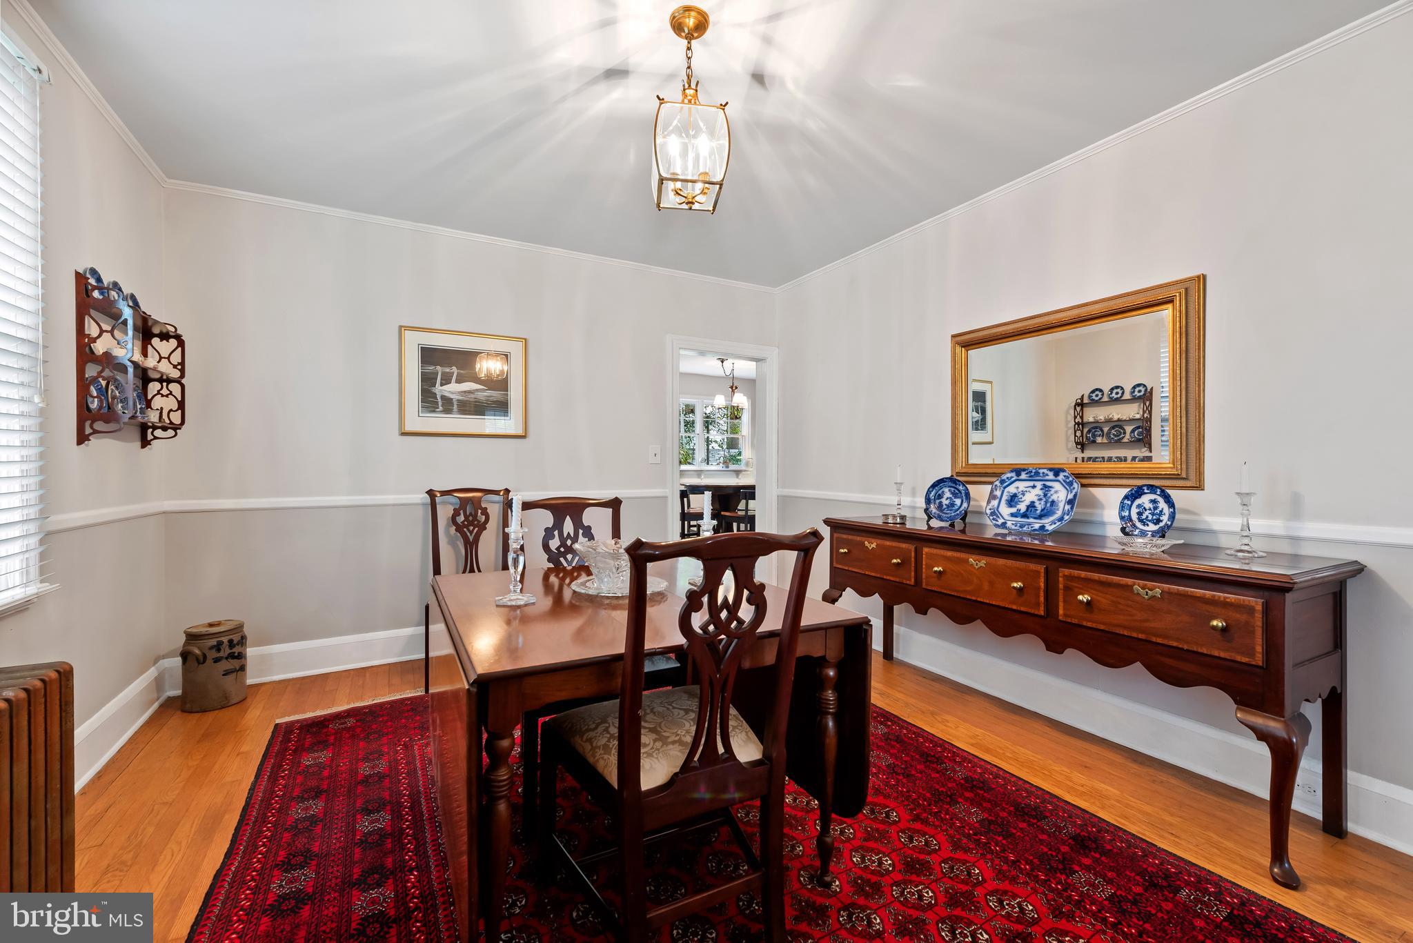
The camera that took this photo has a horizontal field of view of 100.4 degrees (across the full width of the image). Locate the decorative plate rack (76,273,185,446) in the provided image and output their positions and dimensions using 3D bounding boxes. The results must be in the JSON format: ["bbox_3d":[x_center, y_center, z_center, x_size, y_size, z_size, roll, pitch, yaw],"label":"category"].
[{"bbox_3d":[-2.375,-0.415,2.464,0.160,0.640,0.640,0,0,-28],"label":"decorative plate rack"}]

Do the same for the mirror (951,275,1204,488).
[{"bbox_3d":[1.593,-0.330,2.685,0.055,0.800,1.123,0,0,-28],"label":"mirror"}]

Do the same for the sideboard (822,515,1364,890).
[{"bbox_3d":[1.325,0.696,2.562,0.519,0.853,1.995,0,0,-27],"label":"sideboard"}]

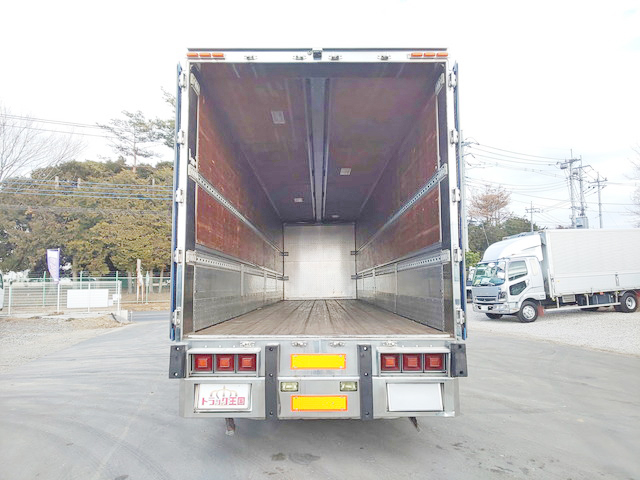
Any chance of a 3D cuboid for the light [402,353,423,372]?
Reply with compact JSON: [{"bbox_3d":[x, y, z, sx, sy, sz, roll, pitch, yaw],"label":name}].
[{"bbox_3d":[0.799,1.052,3.182,0.163,0.158,0.060,0,-7,0],"label":"light"}]

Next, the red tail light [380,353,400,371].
[{"bbox_3d":[0.613,1.053,3.182,0.163,0.158,0.060,0,-7,0],"label":"red tail light"}]

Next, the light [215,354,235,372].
[{"bbox_3d":[-0.813,1.057,3.182,0.163,0.158,0.060,0,-7,0],"label":"light"}]

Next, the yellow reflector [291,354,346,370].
[{"bbox_3d":[-0.011,1.046,3.163,0.480,0.132,0.012,0,-7,0],"label":"yellow reflector"}]

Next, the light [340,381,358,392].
[{"bbox_3d":[0.248,1.246,3.138,0.148,0.079,0.045,0,-7,0],"label":"light"}]

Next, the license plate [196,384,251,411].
[{"bbox_3d":[-0.829,1.349,3.195,0.435,0.220,0.015,0,-15,0],"label":"license plate"}]

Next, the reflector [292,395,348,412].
[{"bbox_3d":[-0.002,1.378,3.115,0.480,0.132,0.015,0,-6,0],"label":"reflector"}]

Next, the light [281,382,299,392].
[{"bbox_3d":[-0.254,1.248,3.137,0.148,0.079,0.045,0,-7,0],"label":"light"}]

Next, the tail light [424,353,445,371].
[{"bbox_3d":[0.988,1.052,3.183,0.163,0.158,0.060,0,-7,0],"label":"tail light"}]

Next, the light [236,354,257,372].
[{"bbox_3d":[-0.624,1.056,3.182,0.163,0.158,0.060,0,-7,0],"label":"light"}]

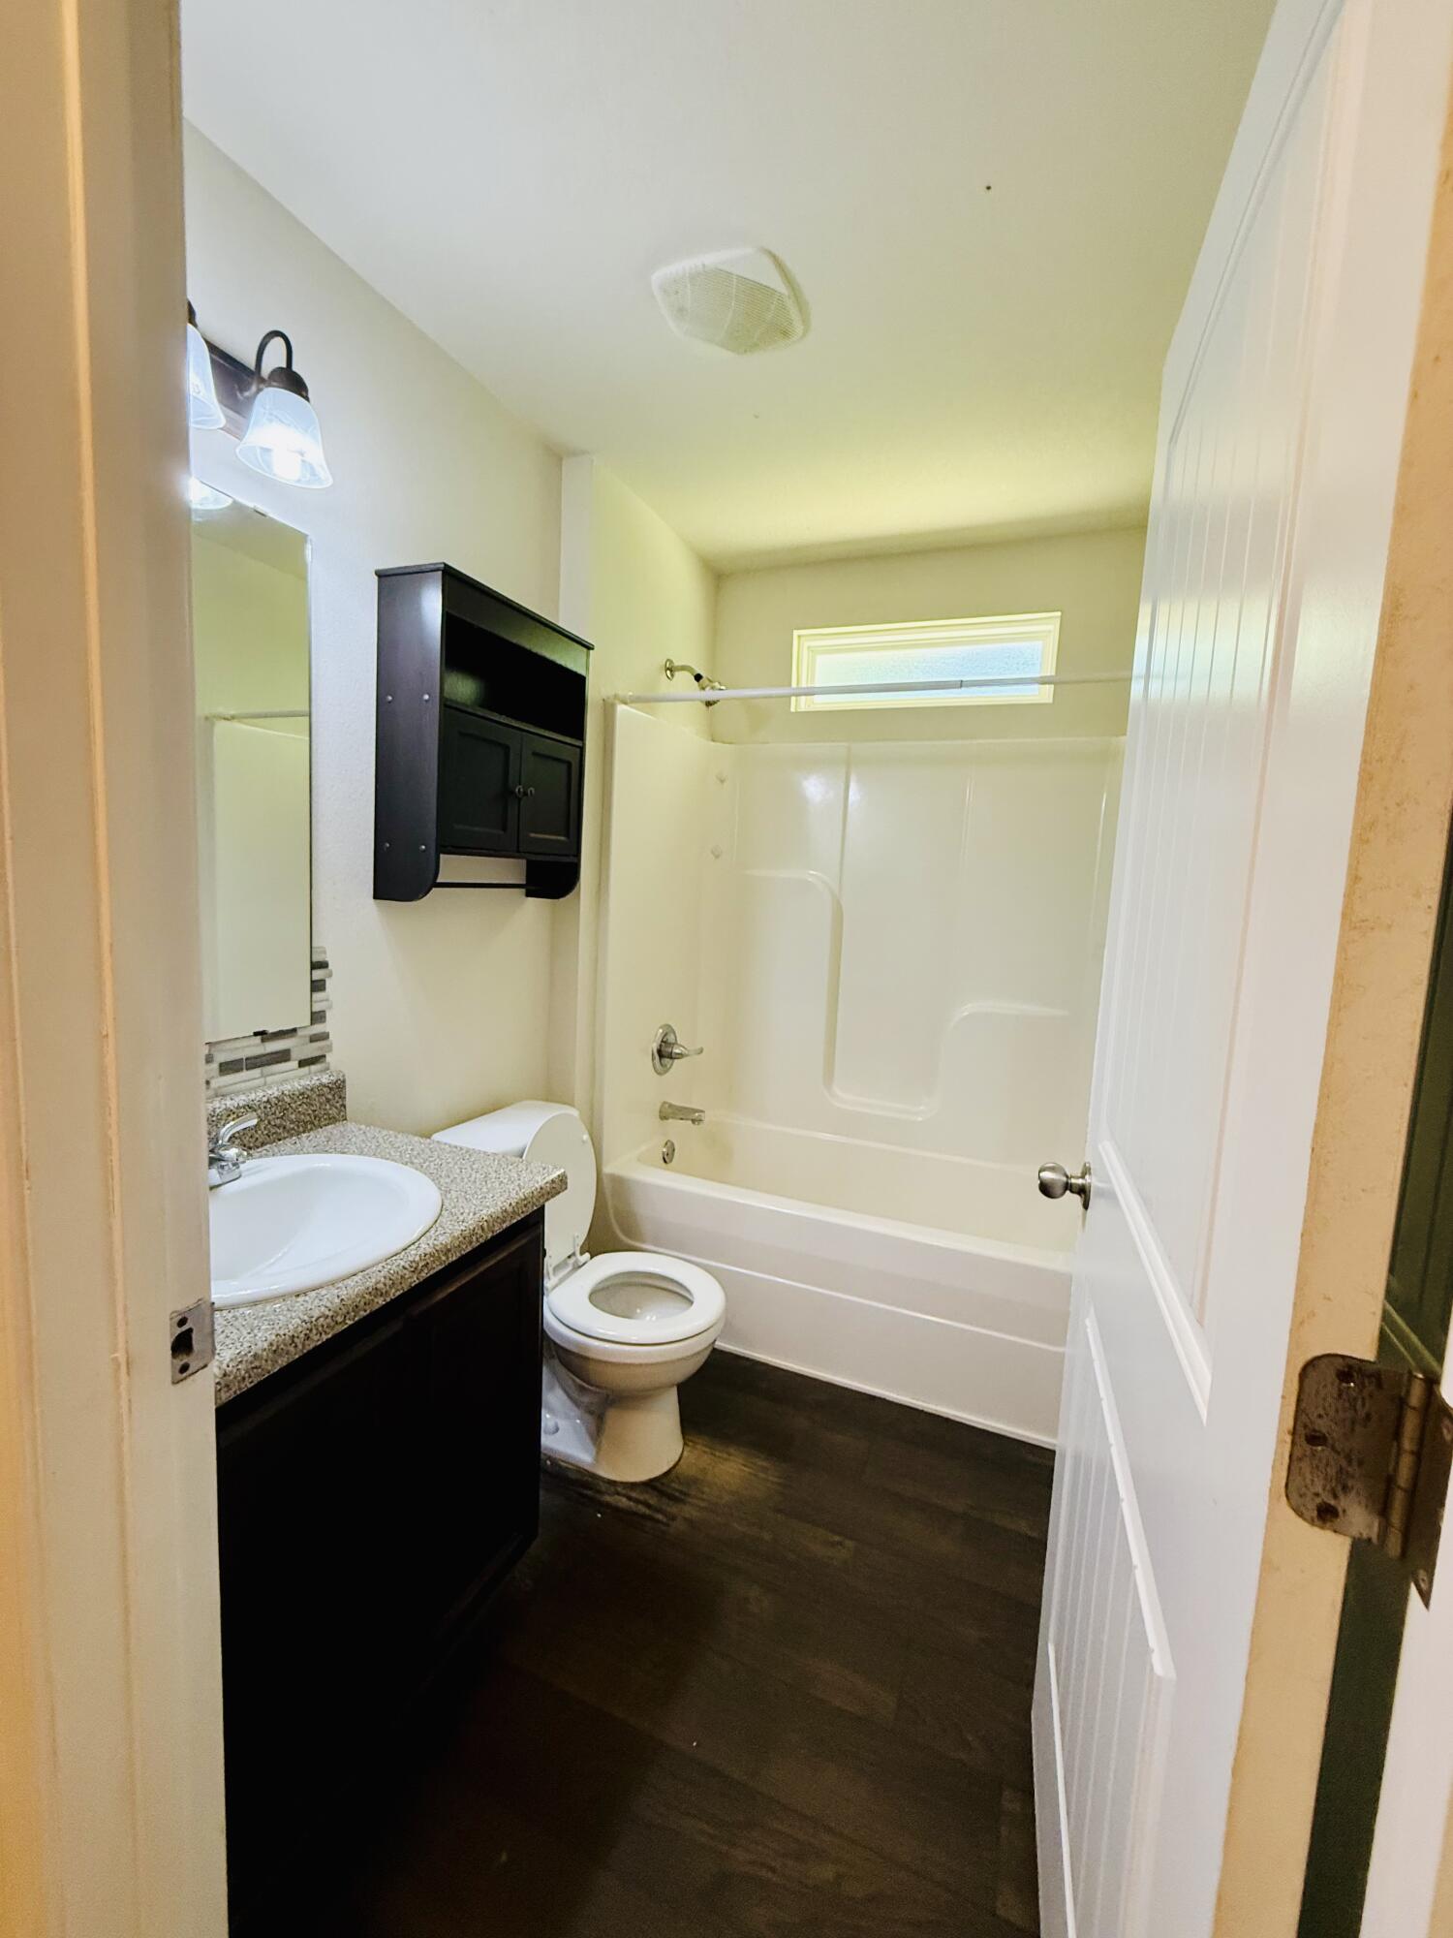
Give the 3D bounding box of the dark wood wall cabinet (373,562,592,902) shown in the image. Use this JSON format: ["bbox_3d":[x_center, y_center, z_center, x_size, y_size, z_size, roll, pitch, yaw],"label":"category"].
[{"bbox_3d":[-0.544,-0.489,1.833,0.176,0.658,0.536,6,7,22],"label":"dark wood wall cabinet"}]

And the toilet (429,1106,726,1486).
[{"bbox_3d":[-0.344,0.752,1.855,0.720,0.765,0.470,6,7,22],"label":"toilet"}]

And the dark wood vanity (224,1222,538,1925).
[{"bbox_3d":[-0.733,0.801,1.251,0.500,0.770,0.742,6,7,22],"label":"dark wood vanity"}]

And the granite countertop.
[{"bbox_3d":[-0.689,0.399,1.196,0.550,0.044,0.757,6,7,22],"label":"granite countertop"}]

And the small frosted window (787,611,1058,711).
[{"bbox_3d":[0.634,-1.016,2.621,0.868,0.276,0.060,6,7,22],"label":"small frosted window"}]

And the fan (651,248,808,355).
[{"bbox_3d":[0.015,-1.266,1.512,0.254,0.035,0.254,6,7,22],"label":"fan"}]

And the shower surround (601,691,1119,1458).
[{"bbox_3d":[0.430,0.183,2.409,1.477,1.842,0.759,6,7,22],"label":"shower surround"}]

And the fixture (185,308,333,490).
[{"bbox_3d":[-0.801,-0.884,1.094,0.189,0.221,0.540,6,7,22],"label":"fixture"}]

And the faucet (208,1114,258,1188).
[{"bbox_3d":[-0.798,0.284,1.214,0.160,0.140,0.155,6,7,22],"label":"faucet"}]

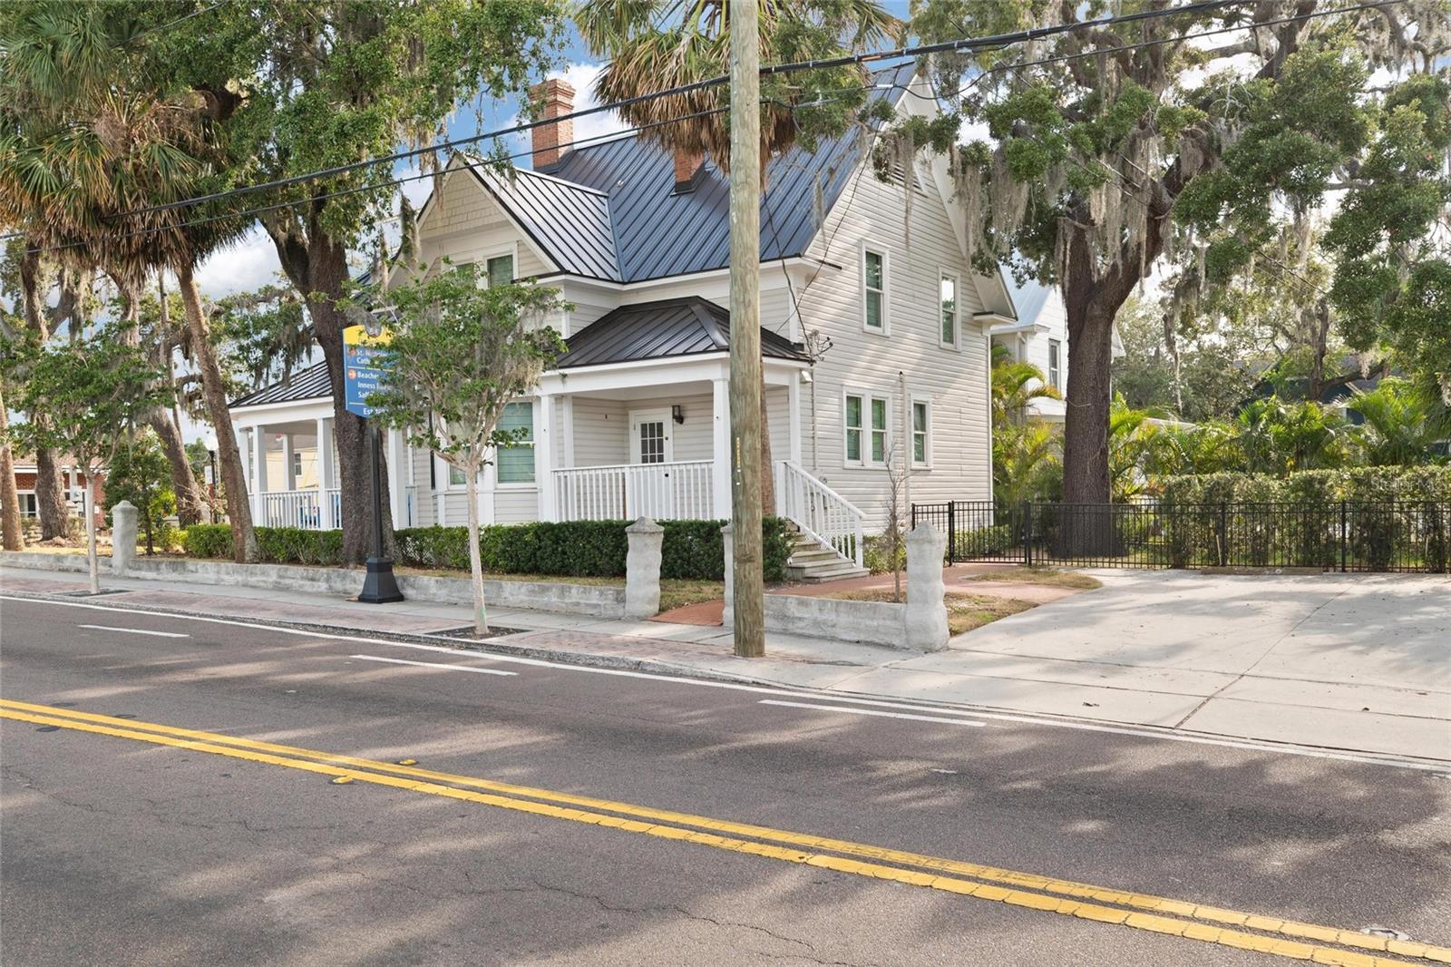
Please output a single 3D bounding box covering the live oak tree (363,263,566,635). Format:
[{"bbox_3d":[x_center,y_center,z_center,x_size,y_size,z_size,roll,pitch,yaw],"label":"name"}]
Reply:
[{"bbox_3d":[-3.051,-0.411,13.200,2.400,4.321,2.350,-1,0,0],"label":"live oak tree"}]

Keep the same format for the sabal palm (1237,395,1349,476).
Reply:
[{"bbox_3d":[13.037,-0.233,26.000,2.600,3.503,2.500,-2,-1,36],"label":"sabal palm"}]

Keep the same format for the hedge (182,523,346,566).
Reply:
[{"bbox_3d":[-9.030,1.205,22.898,5.800,0.780,0.950,-2,-1,36],"label":"hedge"}]

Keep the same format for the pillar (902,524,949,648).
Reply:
[{"bbox_3d":[2.110,1.081,11.900,0.360,1.330,0.360,-2,-1,36],"label":"pillar"}]

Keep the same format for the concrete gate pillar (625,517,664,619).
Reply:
[{"bbox_3d":[-1.013,1.062,14.200,0.360,1.259,0.360,-2,-1,36],"label":"concrete gate pillar"}]

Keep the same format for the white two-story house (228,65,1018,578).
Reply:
[{"bbox_3d":[-2.034,-3.769,25.741,14.400,10.900,11.500,-2,-1,36],"label":"white two-story house"}]

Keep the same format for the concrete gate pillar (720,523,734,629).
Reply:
[{"bbox_3d":[0.188,1.099,13.350,0.360,1.237,0.360,-2,-1,36],"label":"concrete gate pillar"}]

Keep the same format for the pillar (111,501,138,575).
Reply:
[{"bbox_3d":[-11.386,1.037,21.400,0.370,1.388,0.370,-2,-1,36],"label":"pillar"}]

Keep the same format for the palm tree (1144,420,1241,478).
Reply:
[{"bbox_3d":[10.957,0.037,26.500,2.300,3.054,2.300,-2,-1,36],"label":"palm tree"}]

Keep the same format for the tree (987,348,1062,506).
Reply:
[{"bbox_3d":[7.539,-0.927,28.800,2.800,5.202,2.700,-2,-1,36],"label":"tree"}]

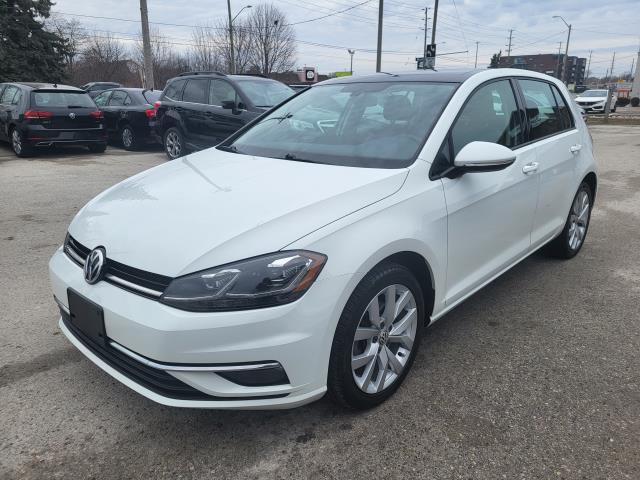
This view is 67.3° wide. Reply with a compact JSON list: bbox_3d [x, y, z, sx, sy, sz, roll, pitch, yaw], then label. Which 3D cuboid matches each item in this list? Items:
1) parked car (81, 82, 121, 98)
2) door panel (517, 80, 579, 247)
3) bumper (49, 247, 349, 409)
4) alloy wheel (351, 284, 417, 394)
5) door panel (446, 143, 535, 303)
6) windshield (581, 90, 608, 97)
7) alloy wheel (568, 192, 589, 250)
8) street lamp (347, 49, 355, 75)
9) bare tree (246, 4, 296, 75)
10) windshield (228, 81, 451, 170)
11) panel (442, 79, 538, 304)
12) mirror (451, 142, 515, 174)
[{"bbox_3d":[-11.087,-7.289,24.618,4.600,1.460,1.820,-14,21,-38],"label":"parked car"},{"bbox_3d":[1.548,-0.549,3.284,0.250,1.060,0.930,15,23,41],"label":"door panel"},{"bbox_3d":[-0.735,0.280,2.162,1.770,0.560,0.575,15,23,41],"label":"bumper"},{"bbox_3d":[0.229,0.407,2.097,0.190,0.478,0.478,14,22,41],"label":"alloy wheel"},{"bbox_3d":[0.924,-0.140,2.639,0.160,0.690,1.180,15,23,41],"label":"door panel"},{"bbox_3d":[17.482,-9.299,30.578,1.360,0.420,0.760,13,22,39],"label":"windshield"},{"bbox_3d":[2.025,-0.175,3.943,0.190,0.480,0.480,15,23,41],"label":"alloy wheel"},{"bbox_3d":[4.964,-26.255,77.210,1.100,8.400,0.450,0,17,4],"label":"street lamp"},{"bbox_3d":[-4.826,-17.069,44.967,4.900,8.900,4.900,-2,17,-5],"label":"bare tree"},{"bbox_3d":[0.079,-0.706,2.772,1.430,0.140,0.860,14,51,42],"label":"windshield"},{"bbox_3d":[0.889,-0.331,2.613,0.250,1.070,1.180,15,23,41],"label":"panel"},{"bbox_3d":[0.758,-0.391,2.245,0.240,0.155,0.180,14,22,42],"label":"mirror"}]

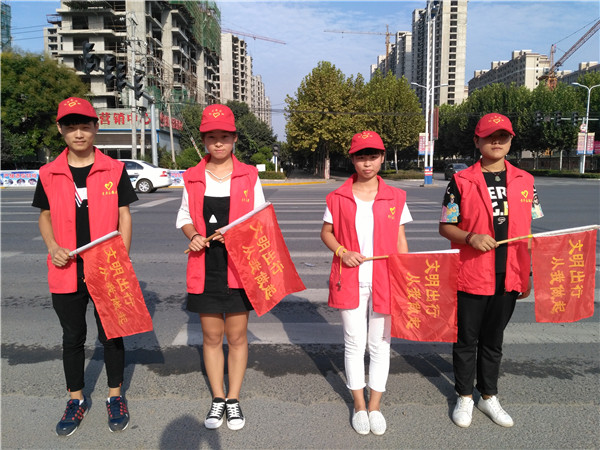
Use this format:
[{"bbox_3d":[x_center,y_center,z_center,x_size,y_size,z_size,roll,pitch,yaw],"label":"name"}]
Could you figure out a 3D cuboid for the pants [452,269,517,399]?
[{"bbox_3d":[1.000,0.574,2.661,0.340,0.780,0.240,0,8,2],"label":"pants"}]

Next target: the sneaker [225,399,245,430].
[{"bbox_3d":[-0.368,1.011,2.678,0.094,0.108,0.257,-2,8,-14],"label":"sneaker"}]

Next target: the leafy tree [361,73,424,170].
[{"bbox_3d":[9.055,-10.024,47.000,6.000,9.800,6.000,0,8,0],"label":"leafy tree"}]

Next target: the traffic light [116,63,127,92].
[{"bbox_3d":[-8.781,-7.248,23.878,0.420,1.358,0.440,2,7,11],"label":"traffic light"}]

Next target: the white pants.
[{"bbox_3d":[0.355,0.582,2.601,0.300,0.680,0.220,1,8,5],"label":"white pants"}]

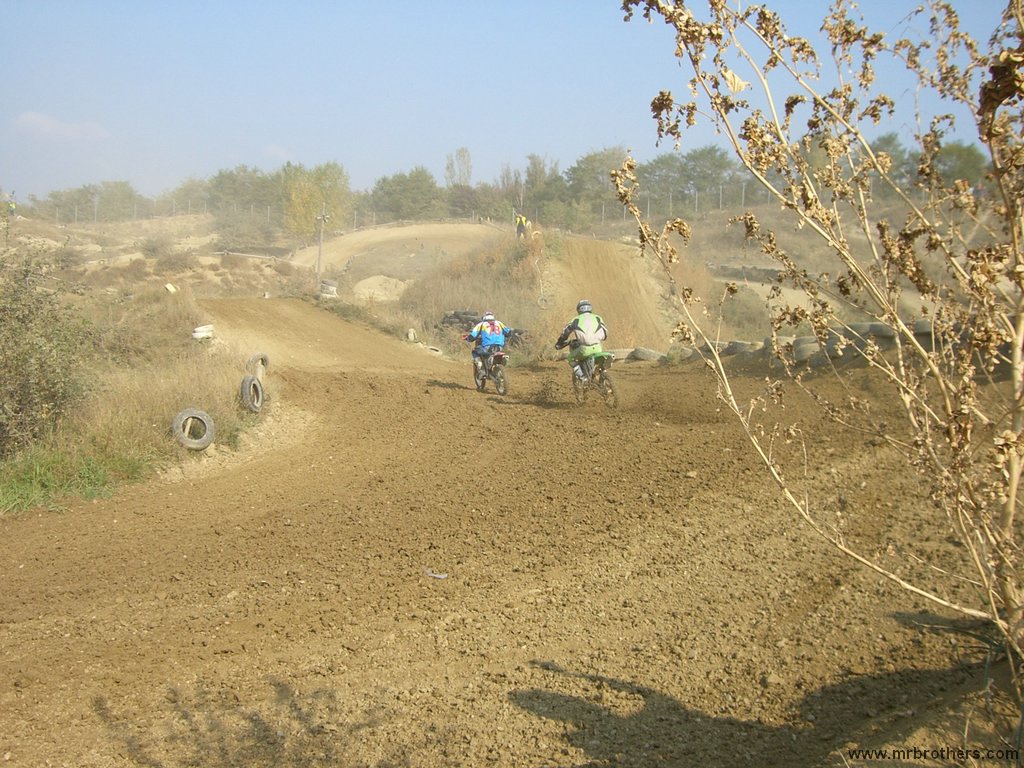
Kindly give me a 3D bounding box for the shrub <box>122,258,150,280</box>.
[{"bbox_3d":[-18.707,-5.704,56.000,1.350,1.080,1.300,0,4,0],"label":"shrub"}]

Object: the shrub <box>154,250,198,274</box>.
[{"bbox_3d":[-17.311,-6.269,58.000,2.200,1.200,1.900,0,4,0],"label":"shrub"}]

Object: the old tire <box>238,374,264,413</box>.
[{"bbox_3d":[-4.048,0.148,17.500,0.180,0.590,0.590,-11,2,9],"label":"old tire"}]

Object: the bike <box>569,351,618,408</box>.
[{"bbox_3d":[1.389,-0.233,19.400,0.800,1.200,2.100,-9,4,-17],"label":"bike"}]

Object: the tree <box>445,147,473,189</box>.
[{"bbox_3d":[-6.187,-23.419,130.000,3.200,8.300,3.200,0,4,0],"label":"tree"}]

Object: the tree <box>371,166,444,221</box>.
[{"bbox_3d":[-10.040,-18.303,108.000,7.000,5.300,6.300,0,4,0],"label":"tree"}]

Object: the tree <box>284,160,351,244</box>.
[{"bbox_3d":[-15.653,-14.532,90.000,5.300,6.400,5.200,0,4,0],"label":"tree"}]

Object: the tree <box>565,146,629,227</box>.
[{"bbox_3d":[7.893,-18.448,105.000,6.000,7.400,5.800,0,4,0],"label":"tree"}]

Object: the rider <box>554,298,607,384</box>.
[{"bbox_3d":[1.181,-0.739,19.100,0.780,1.370,0.850,-5,4,-16],"label":"rider"}]

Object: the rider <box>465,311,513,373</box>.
[{"bbox_3d":[-0.481,-0.849,23.000,0.820,1.250,0.850,-4,4,-17],"label":"rider"}]

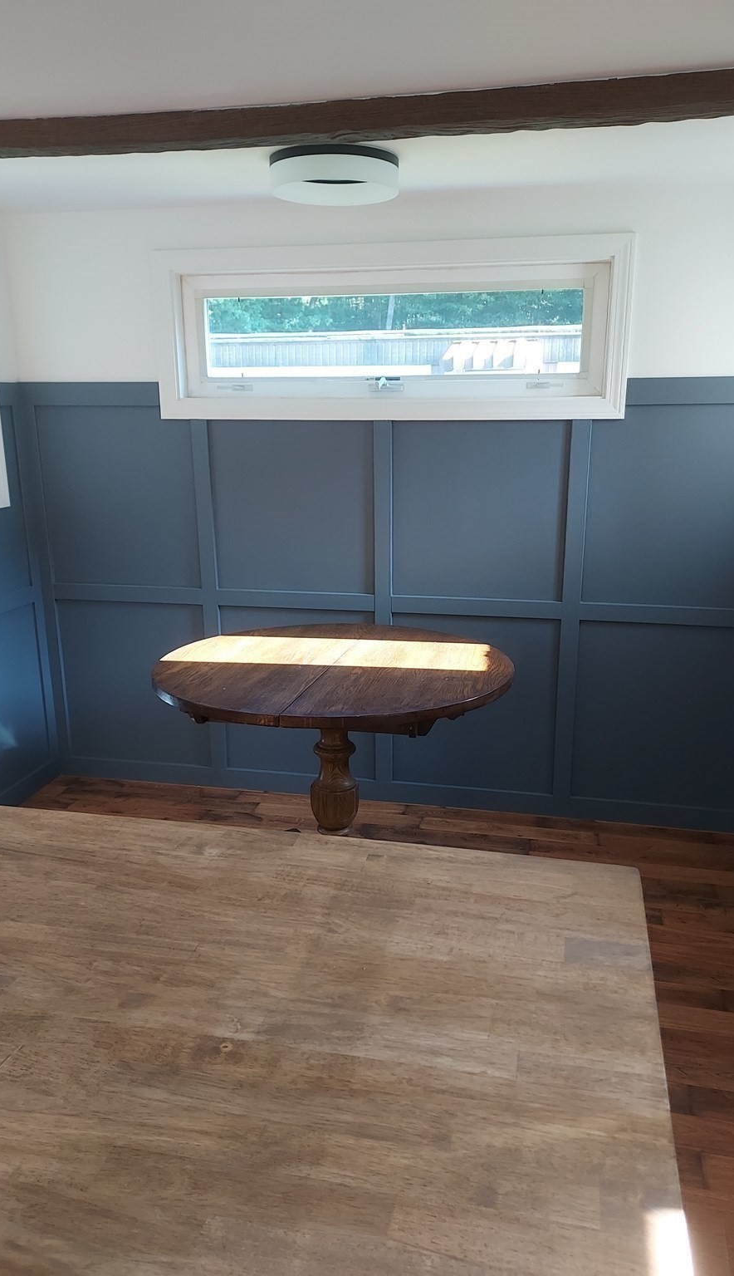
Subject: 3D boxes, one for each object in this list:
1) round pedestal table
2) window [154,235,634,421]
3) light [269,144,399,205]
[{"bbox_3d":[-0.095,0.437,2.775,1.063,0.750,0.953,3,16,12],"label":"round pedestal table"},{"bbox_3d":[0.050,-1.038,3.013,1.627,0.570,0.090,3,16,12],"label":"window"},{"bbox_3d":[-0.089,-1.276,2.453,0.356,0.078,0.356,0,15,0],"label":"light"}]

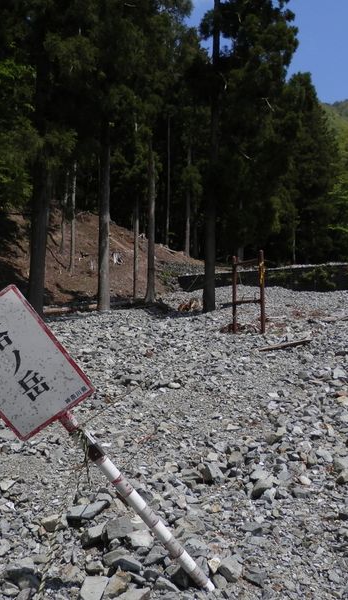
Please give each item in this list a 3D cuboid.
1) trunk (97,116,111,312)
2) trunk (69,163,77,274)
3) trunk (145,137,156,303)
[{"bbox_3d":[-2.081,-2.570,17.428,0.370,5.770,0.370,0,-3,0],"label":"trunk"},{"bbox_3d":[-4.279,-3.523,24.605,0.200,4.720,0.200,2,-3,0],"label":"trunk"},{"bbox_3d":[-0.814,-2.964,21.136,0.300,6.120,0.300,0,-3,0],"label":"trunk"}]

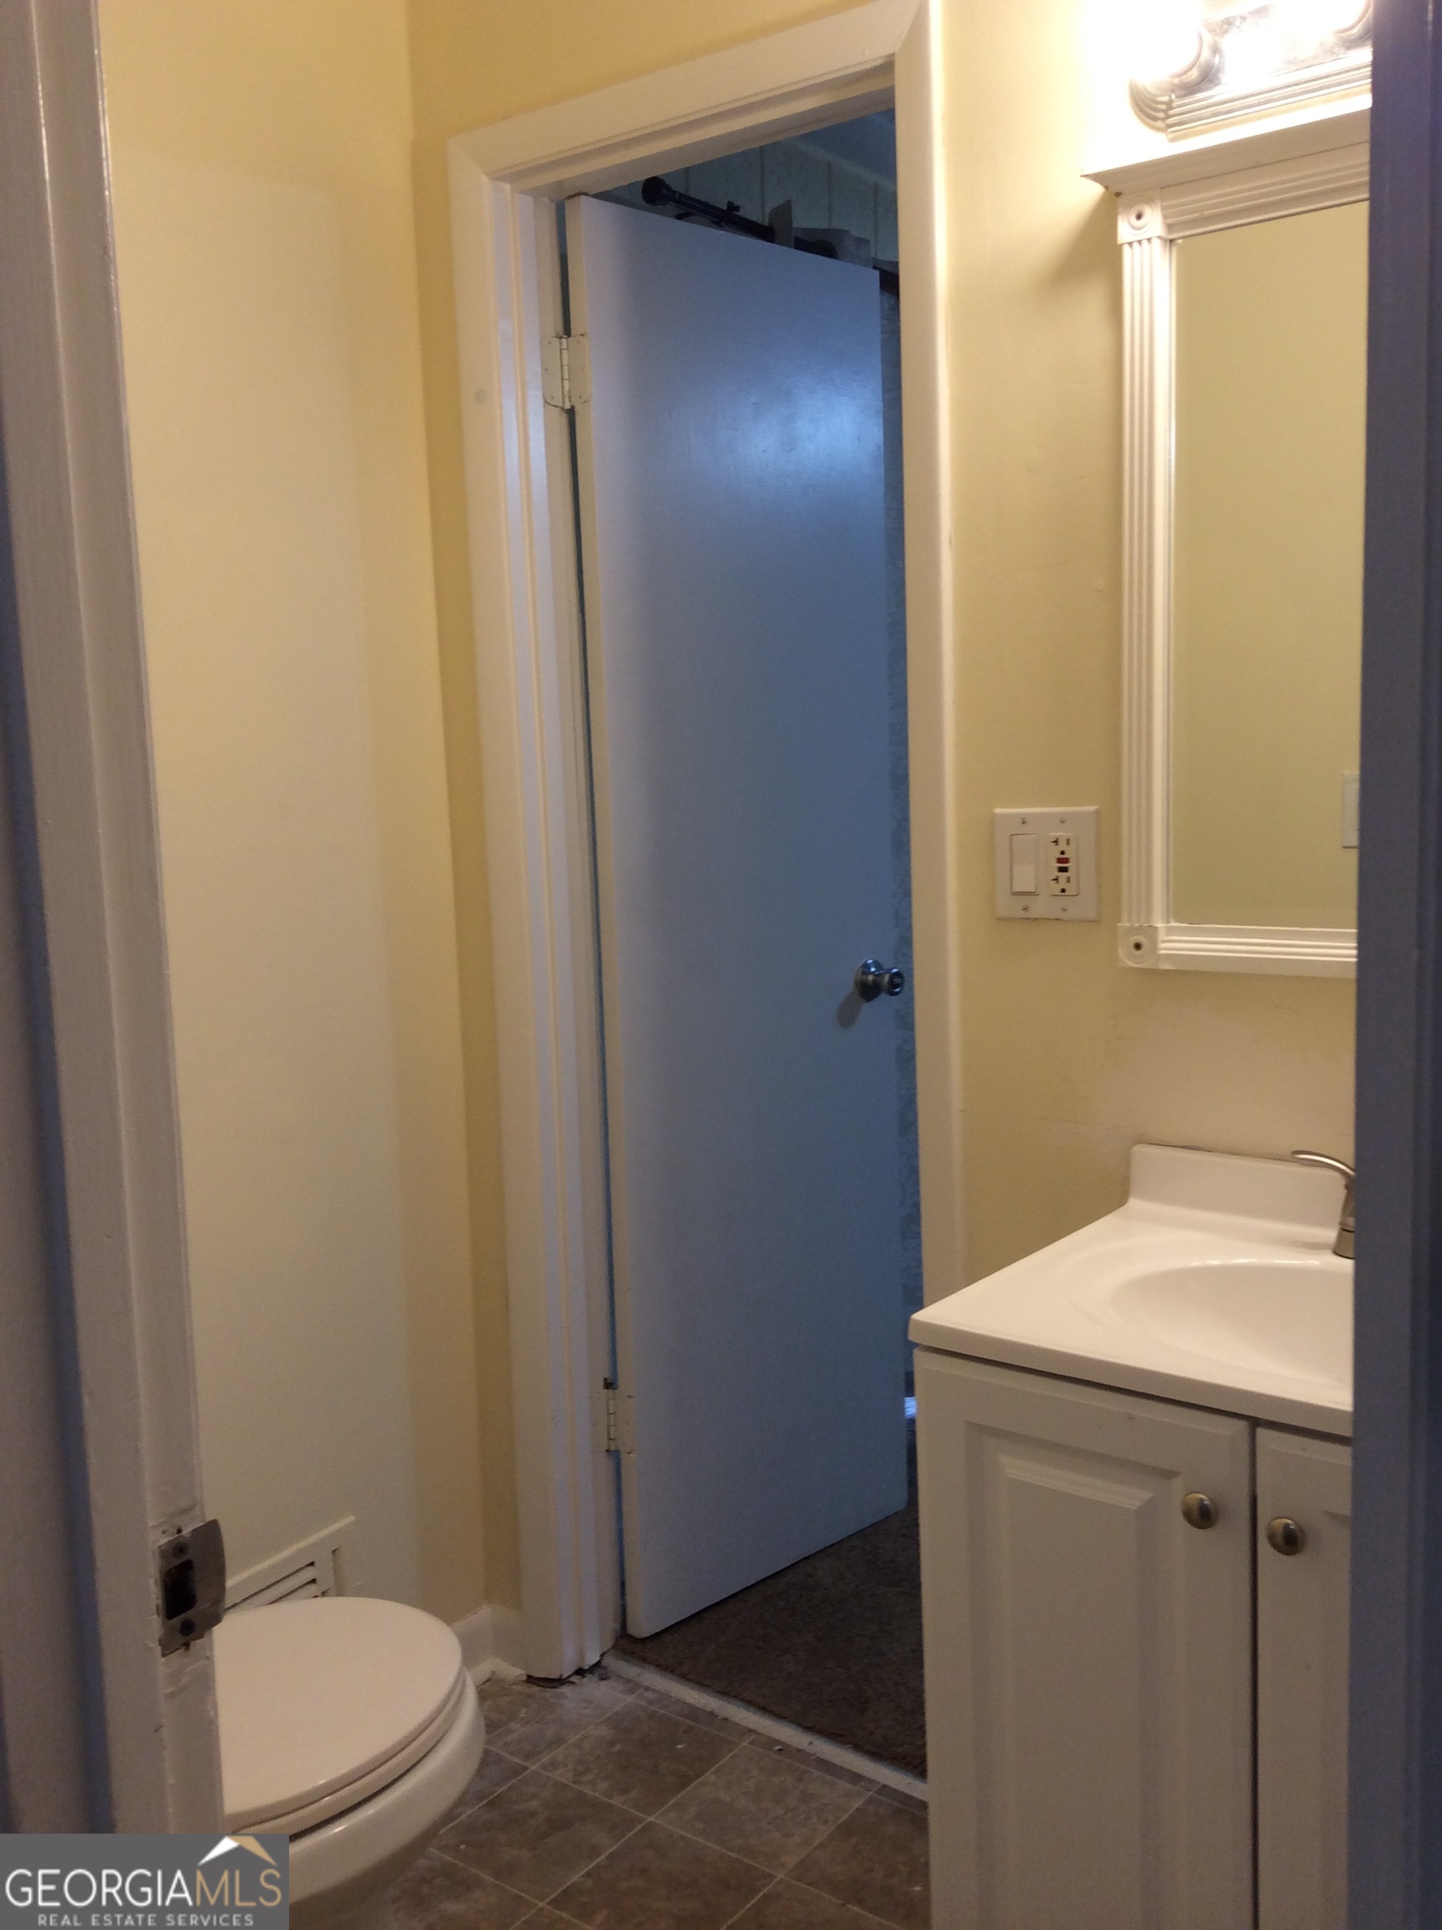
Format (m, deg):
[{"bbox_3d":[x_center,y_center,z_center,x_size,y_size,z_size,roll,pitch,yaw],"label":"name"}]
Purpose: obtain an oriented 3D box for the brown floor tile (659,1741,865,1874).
[{"bbox_3d":[0.054,1.064,2.241,0.200,0.008,0.200,3,9,38],"label":"brown floor tile"}]

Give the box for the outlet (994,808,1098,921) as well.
[{"bbox_3d":[0.355,-0.109,1.954,0.125,0.123,0.012,3,9,38],"label":"outlet"}]

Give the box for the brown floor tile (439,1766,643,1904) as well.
[{"bbox_3d":[-0.226,1.078,2.207,0.200,0.008,0.200,3,9,38],"label":"brown floor tile"}]

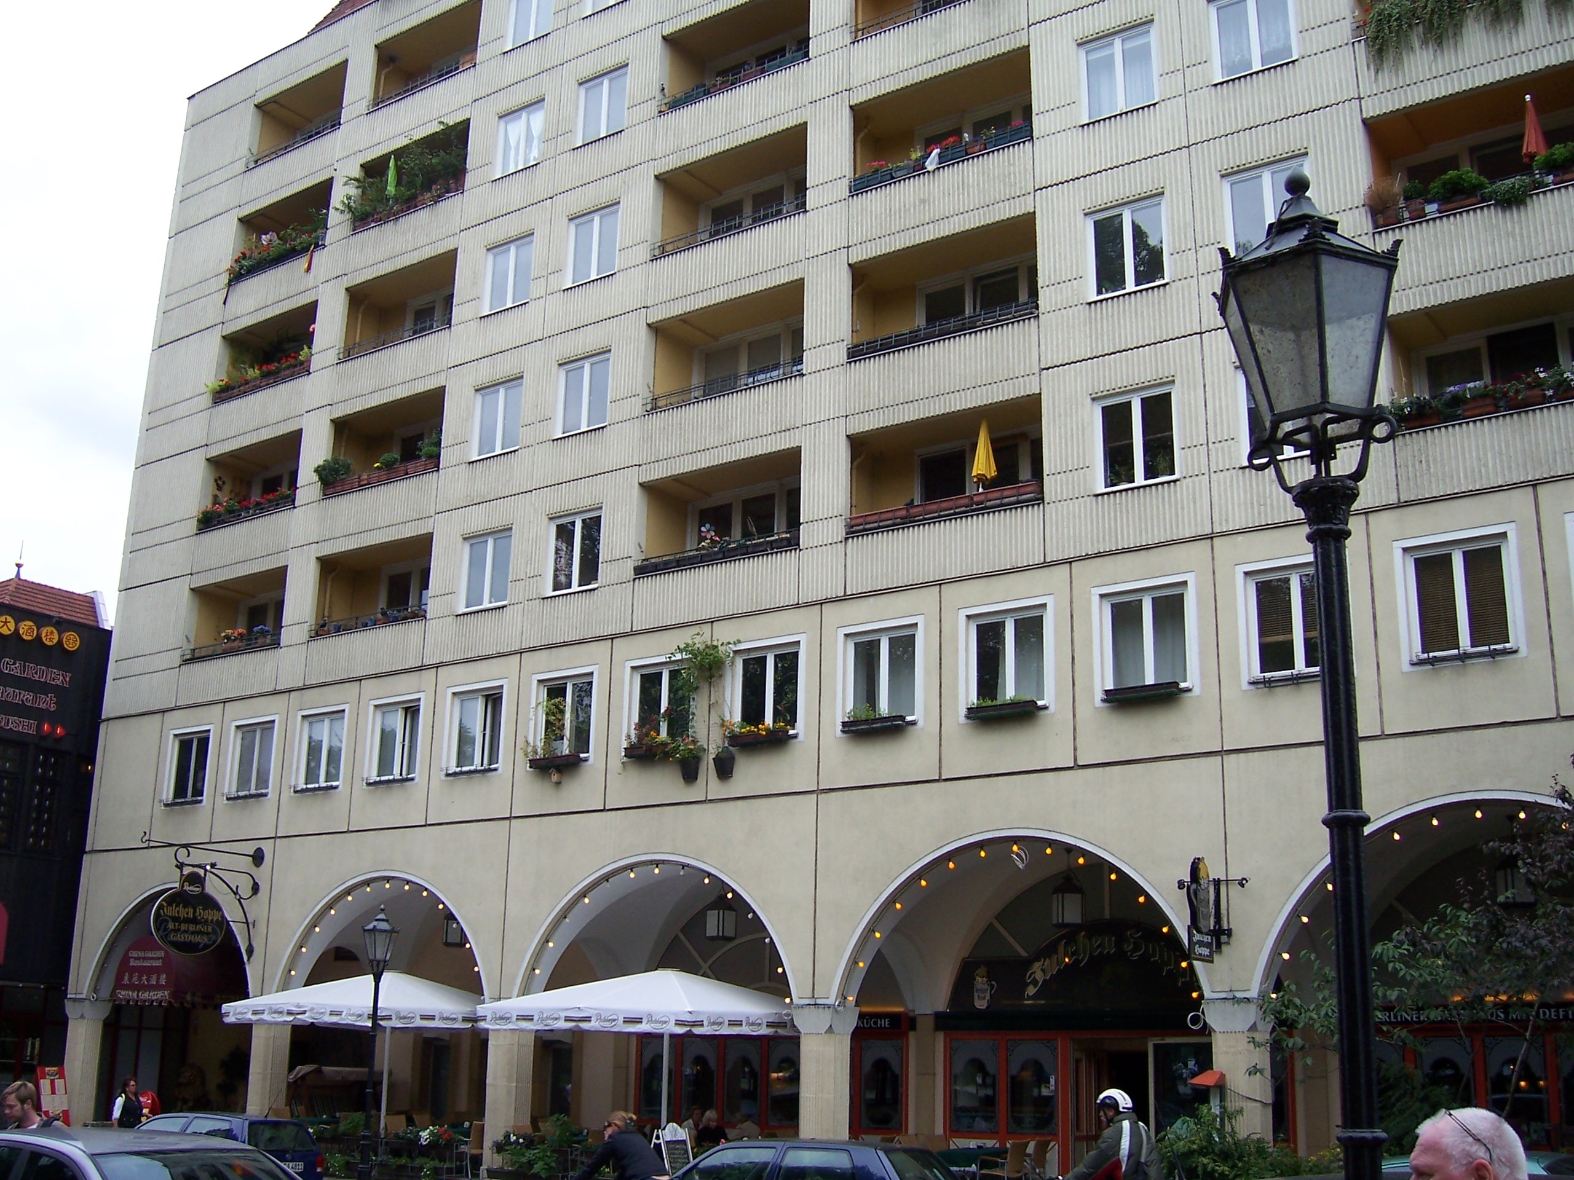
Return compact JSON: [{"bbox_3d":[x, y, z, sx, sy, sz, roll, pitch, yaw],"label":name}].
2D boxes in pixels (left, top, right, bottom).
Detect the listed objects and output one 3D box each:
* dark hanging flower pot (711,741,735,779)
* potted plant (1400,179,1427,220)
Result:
[{"bbox_3d":[-0.938,2.522,24.243,0.320,0.550,0.260,-10,-20,33],"label":"dark hanging flower pot"},{"bbox_3d":[7.885,-4.862,20.602,0.280,0.480,0.270,-10,-19,33],"label":"potted plant"}]

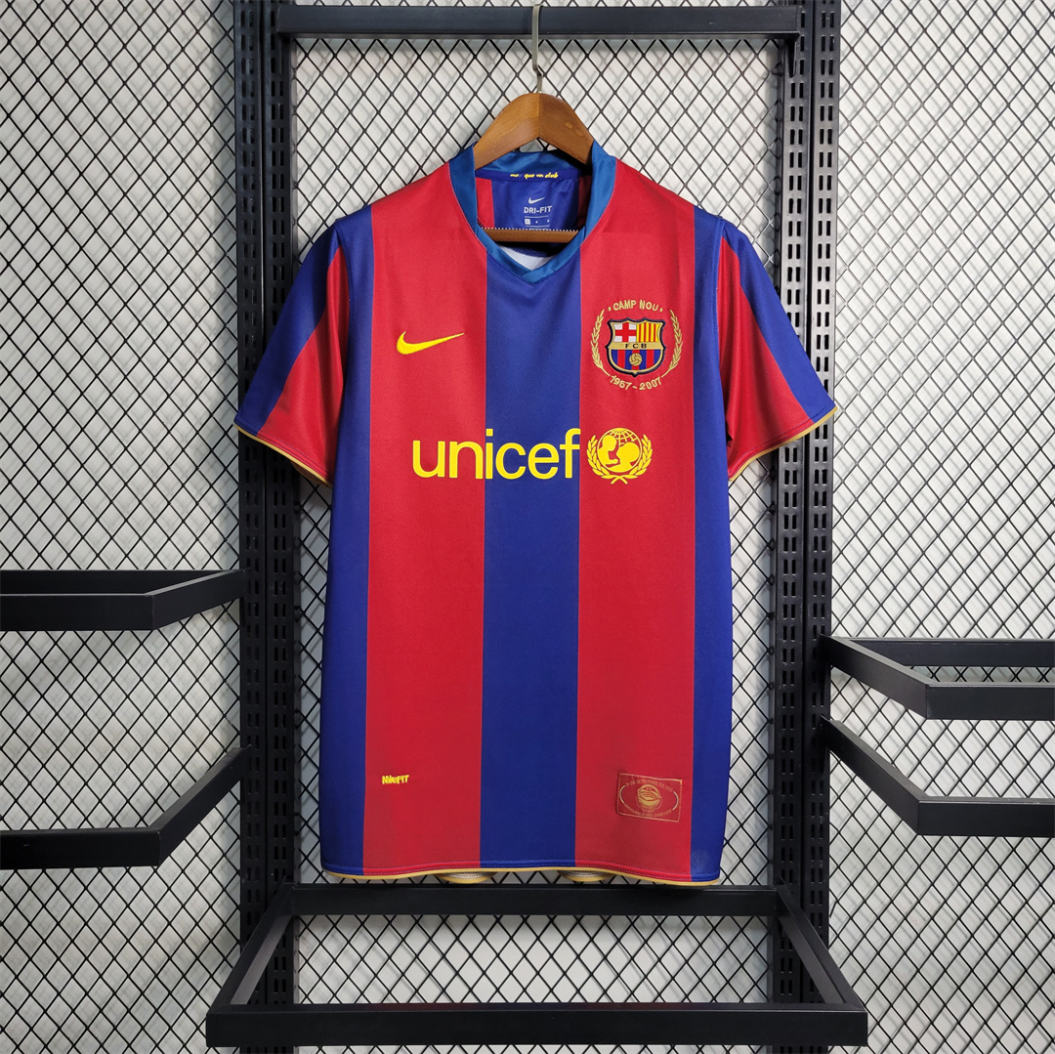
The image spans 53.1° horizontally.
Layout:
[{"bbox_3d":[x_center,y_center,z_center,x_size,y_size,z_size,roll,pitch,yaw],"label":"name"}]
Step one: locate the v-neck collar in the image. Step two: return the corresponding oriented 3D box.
[{"bbox_3d":[0.006,-0.329,1.100,0.174,0.148,0.085,0,2,0],"label":"v-neck collar"}]

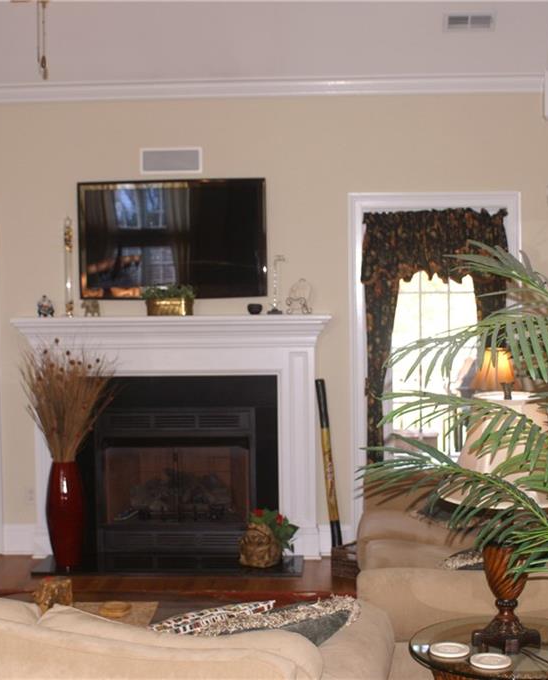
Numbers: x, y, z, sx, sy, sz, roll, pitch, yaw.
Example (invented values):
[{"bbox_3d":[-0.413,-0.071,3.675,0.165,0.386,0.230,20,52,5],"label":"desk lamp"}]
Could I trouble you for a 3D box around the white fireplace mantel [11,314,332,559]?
[{"bbox_3d":[-0.585,0.580,6.505,1.864,1.445,0.175,-1,3,3],"label":"white fireplace mantel"}]

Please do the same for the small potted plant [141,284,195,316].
[{"bbox_3d":[-0.629,-0.233,6.541,0.310,0.185,0.170,-1,3,3],"label":"small potted plant"}]

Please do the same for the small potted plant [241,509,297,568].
[{"bbox_3d":[-0.026,1.125,6.370,0.346,0.316,0.290,-1,3,3],"label":"small potted plant"}]

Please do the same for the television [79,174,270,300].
[{"bbox_3d":[-0.600,-0.597,6.549,1.110,0.690,0.080,-1,3,3],"label":"television"}]

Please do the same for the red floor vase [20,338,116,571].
[{"bbox_3d":[-1.171,0.646,6.311,0.554,1.311,0.500,-1,3,3],"label":"red floor vase"}]

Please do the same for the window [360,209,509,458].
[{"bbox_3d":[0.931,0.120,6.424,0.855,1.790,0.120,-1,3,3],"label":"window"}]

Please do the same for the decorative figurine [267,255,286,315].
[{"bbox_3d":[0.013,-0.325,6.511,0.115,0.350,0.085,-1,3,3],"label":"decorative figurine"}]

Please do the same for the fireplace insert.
[{"bbox_3d":[-0.572,0.839,6.712,0.955,0.893,0.330,-1,3,3],"label":"fireplace insert"}]

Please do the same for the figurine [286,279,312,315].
[{"bbox_3d":[0.150,-0.256,6.507,0.155,0.210,0.090,-1,3,3],"label":"figurine"}]

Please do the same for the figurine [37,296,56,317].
[{"bbox_3d":[-1.335,-0.197,6.492,0.099,0.128,0.080,-1,3,3],"label":"figurine"}]

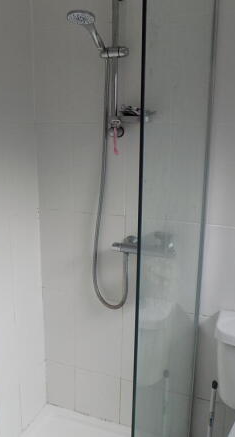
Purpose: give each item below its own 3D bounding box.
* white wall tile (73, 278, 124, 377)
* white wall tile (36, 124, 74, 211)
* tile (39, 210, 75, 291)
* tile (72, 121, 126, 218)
[{"bbox_3d":[-0.093,0.570,1.886,0.248,0.397,0.010,5,12,20],"label":"white wall tile"},{"bbox_3d":[-0.286,-0.232,1.805,0.190,0.397,0.010,5,12,20],"label":"white wall tile"},{"bbox_3d":[-0.288,0.160,1.882,0.180,0.397,0.010,5,12,20],"label":"tile"},{"bbox_3d":[-0.079,-0.213,1.728,0.248,0.397,0.010,5,12,20],"label":"tile"}]

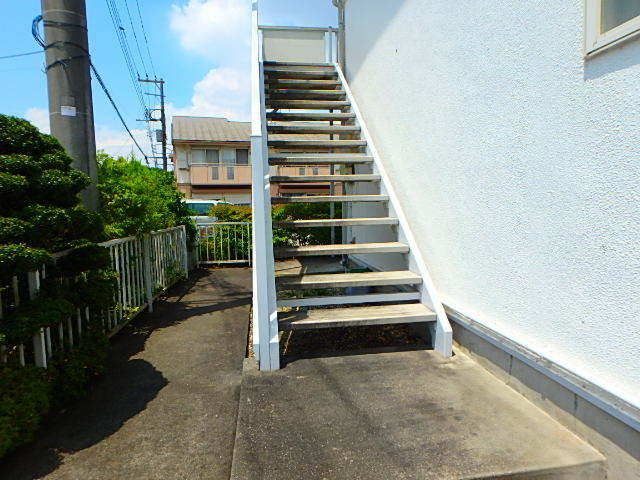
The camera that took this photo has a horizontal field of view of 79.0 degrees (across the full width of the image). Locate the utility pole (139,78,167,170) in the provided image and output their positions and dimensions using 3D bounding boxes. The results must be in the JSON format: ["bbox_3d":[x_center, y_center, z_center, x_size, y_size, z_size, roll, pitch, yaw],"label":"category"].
[{"bbox_3d":[-11.298,-5.744,26.568,1.900,10.400,0.500,-3,5,-18],"label":"utility pole"}]

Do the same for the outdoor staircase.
[{"bbox_3d":[-0.050,-0.897,3.997,1.180,2.964,3.802,-2,5,-8],"label":"outdoor staircase"}]

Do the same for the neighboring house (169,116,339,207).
[{"bbox_3d":[-3.982,-4.619,26.119,10.250,7.700,8.200,-3,5,-13],"label":"neighboring house"}]

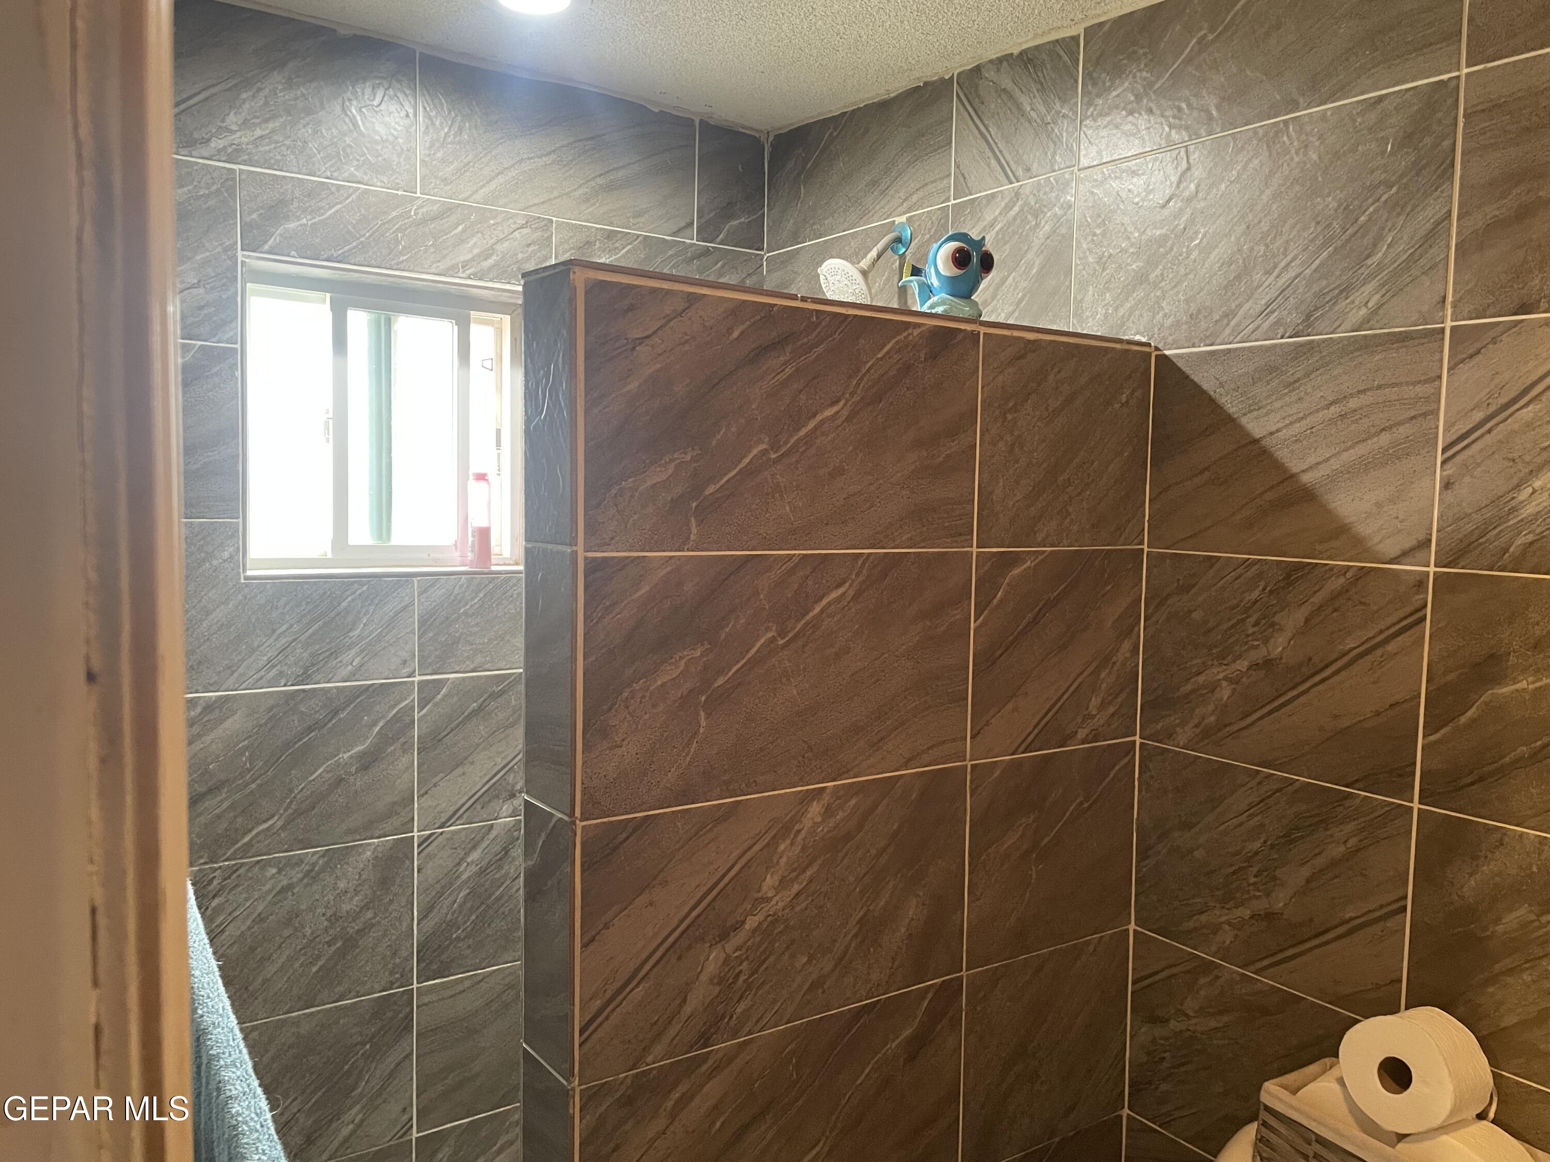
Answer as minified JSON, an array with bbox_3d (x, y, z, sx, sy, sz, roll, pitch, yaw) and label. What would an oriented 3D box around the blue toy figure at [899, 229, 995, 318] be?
[{"bbox_3d":[0.243,-0.433,1.667,0.125,0.137,0.135,-2,5,-35],"label":"blue toy figure"}]

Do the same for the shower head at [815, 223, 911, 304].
[{"bbox_3d":[0.177,-0.610,2.259,0.185,0.200,0.125,-2,5,-35],"label":"shower head"}]

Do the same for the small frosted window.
[{"bbox_3d":[-0.769,-0.307,2.325,0.567,0.563,0.080,-2,5,-35],"label":"small frosted window"}]

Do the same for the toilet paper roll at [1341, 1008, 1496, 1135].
[{"bbox_3d":[0.764,0.583,1.388,0.100,0.128,0.128,9,-1,-36],"label":"toilet paper roll"}]

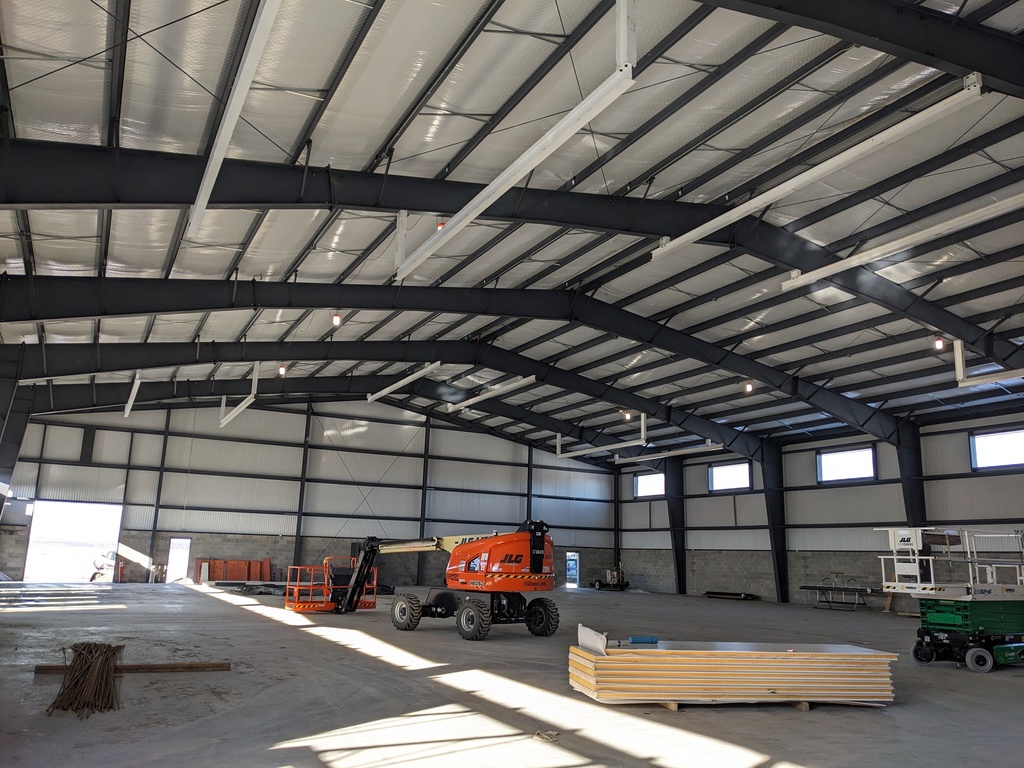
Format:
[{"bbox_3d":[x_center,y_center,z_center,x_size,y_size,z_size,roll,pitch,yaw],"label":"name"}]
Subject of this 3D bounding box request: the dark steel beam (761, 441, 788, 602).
[{"bbox_3d":[13.036,6.792,39.516,1.180,7.760,0.280,8,-14,-27],"label":"dark steel beam"}]

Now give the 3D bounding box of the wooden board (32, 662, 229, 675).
[{"bbox_3d":[-5.428,4.131,11.580,2.590,0.090,0.100,6,-13,-19],"label":"wooden board"}]

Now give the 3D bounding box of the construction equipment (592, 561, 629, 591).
[{"bbox_3d":[5.825,11.358,47.360,1.700,1.700,1.600,8,-14,-27],"label":"construction equipment"}]

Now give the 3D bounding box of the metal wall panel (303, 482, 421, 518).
[{"bbox_3d":[-8.282,6.635,44.847,6.850,1.600,0.100,8,-14,-27],"label":"metal wall panel"}]

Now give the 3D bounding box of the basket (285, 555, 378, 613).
[{"bbox_3d":[-5.257,5.912,23.654,2.460,1.460,0.920,12,-16,-41],"label":"basket"}]

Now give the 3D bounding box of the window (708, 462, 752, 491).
[{"bbox_3d":[11.902,5.111,43.670,0.200,1.520,3.100,8,-14,-27],"label":"window"}]

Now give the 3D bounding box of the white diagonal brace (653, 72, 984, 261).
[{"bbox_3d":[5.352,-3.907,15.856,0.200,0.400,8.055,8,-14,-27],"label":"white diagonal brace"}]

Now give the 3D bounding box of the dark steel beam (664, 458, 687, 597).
[{"bbox_3d":[9.515,8.139,46.139,1.180,7.700,0.280,8,-14,-27],"label":"dark steel beam"}]

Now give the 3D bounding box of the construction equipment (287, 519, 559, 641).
[{"bbox_3d":[-2.510,4.937,20.918,2.450,2.620,8.860,12,-16,-41],"label":"construction equipment"}]

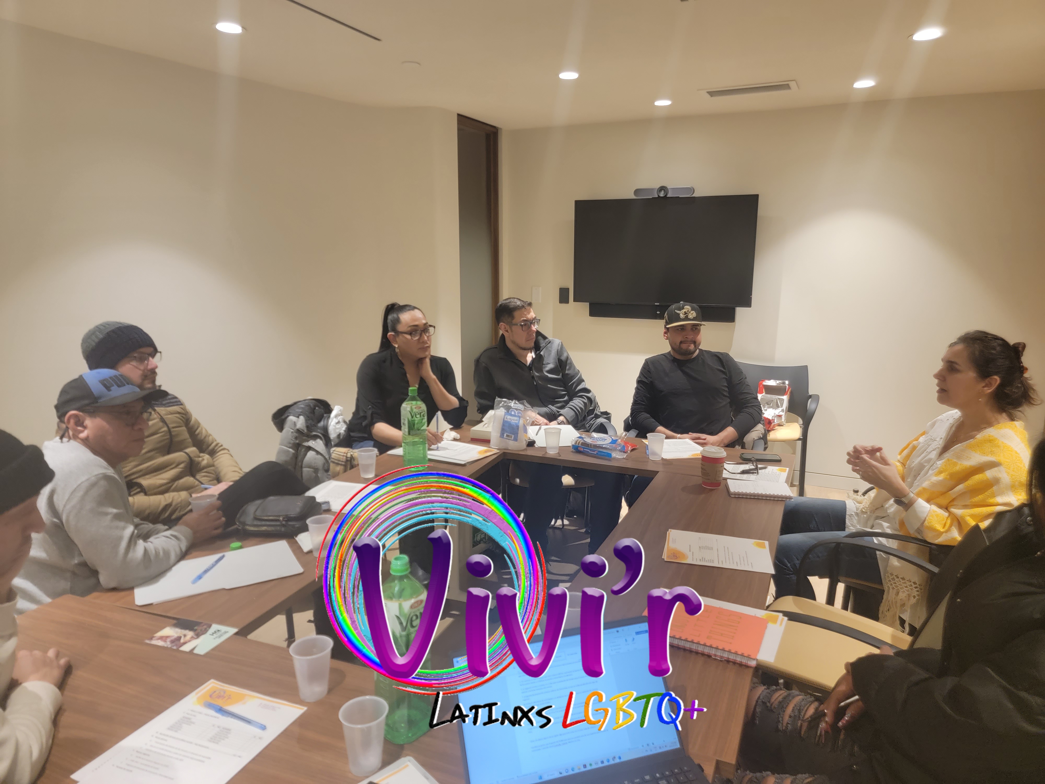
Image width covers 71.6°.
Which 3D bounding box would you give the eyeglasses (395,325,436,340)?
[{"bbox_3d":[-0.478,-0.265,3.140,0.142,0.045,0.140,9,26,41],"label":"eyeglasses"}]

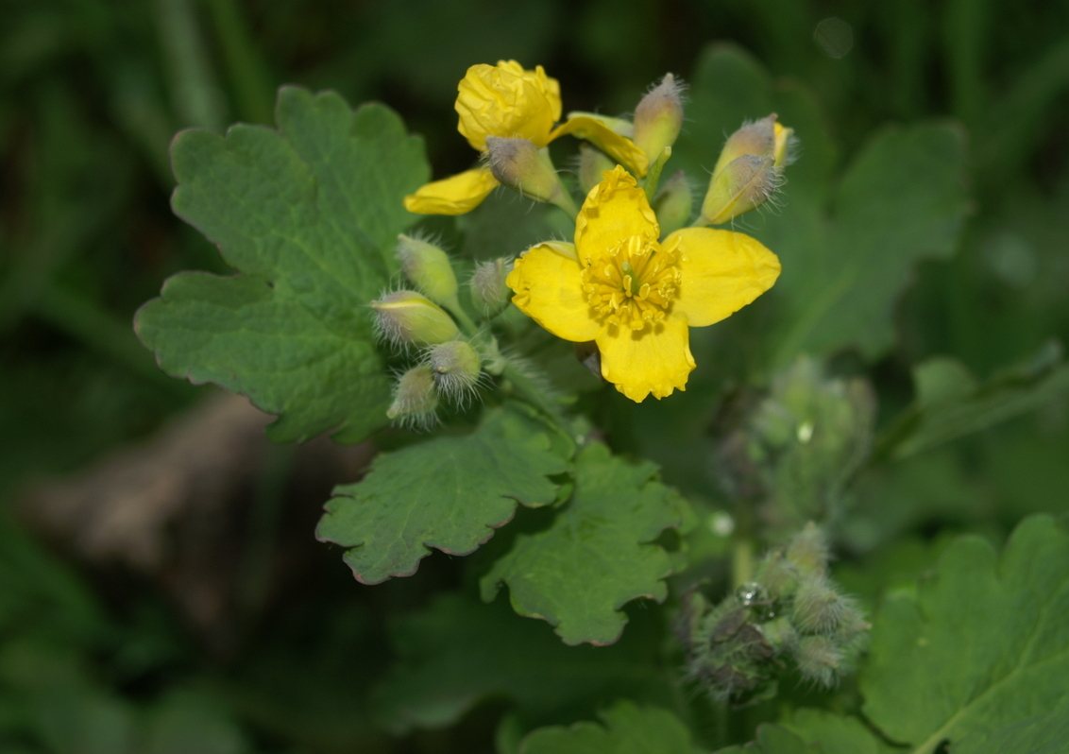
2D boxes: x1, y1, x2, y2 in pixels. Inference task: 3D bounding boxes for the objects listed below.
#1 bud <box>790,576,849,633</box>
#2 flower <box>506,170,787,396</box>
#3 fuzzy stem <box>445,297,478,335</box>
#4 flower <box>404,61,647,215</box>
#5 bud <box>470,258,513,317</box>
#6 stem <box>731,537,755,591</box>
[{"bbox_3d":[0.026,0.021,0.341,0.004,0.004,0.005,0,-9,-24],"label":"bud"},{"bbox_3d":[0.009,-0.008,0.330,0.024,0.010,0.021,-1,71,3],"label":"flower"},{"bbox_3d":[-0.006,-0.005,0.324,0.001,0.004,0.001,-40,12,0],"label":"fuzzy stem"},{"bbox_3d":[-0.001,-0.021,0.330,0.021,0.010,0.011,0,40,0],"label":"flower"},{"bbox_3d":[-0.004,-0.008,0.329,0.004,0.005,0.004,9,34,0],"label":"bud"},{"bbox_3d":[0.020,0.018,0.365,0.002,0.006,0.002,0,24,0],"label":"stem"}]

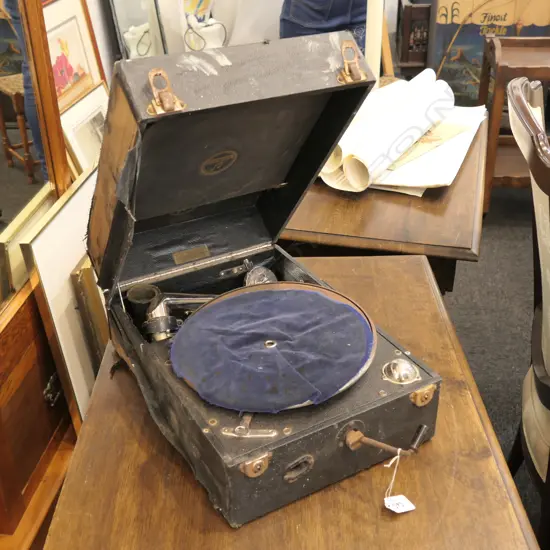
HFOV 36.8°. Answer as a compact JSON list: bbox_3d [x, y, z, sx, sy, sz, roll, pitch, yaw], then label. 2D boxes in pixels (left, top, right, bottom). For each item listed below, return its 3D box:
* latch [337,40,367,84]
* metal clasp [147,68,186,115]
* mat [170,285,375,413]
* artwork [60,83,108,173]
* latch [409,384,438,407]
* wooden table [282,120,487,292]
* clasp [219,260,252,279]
[{"bbox_3d":[0.085,-0.241,0.934,0.041,0.021,0.048,-16,70,-25],"label":"latch"},{"bbox_3d":[-0.112,-0.186,0.839,0.043,0.021,0.048,-16,70,-25],"label":"metal clasp"},{"bbox_3d":[0.001,0.086,1.023,0.250,0.012,0.250,-5,33,3],"label":"mat"},{"bbox_3d":[-0.657,-0.461,3.210,0.020,0.480,0.426,-12,25,21],"label":"artwork"},{"bbox_3d":[0.178,0.146,0.976,0.040,0.027,0.010,-16,33,-25],"label":"latch"},{"bbox_3d":[0.145,0.058,2.029,0.620,0.740,0.770,6,31,11],"label":"wooden table"},{"bbox_3d":[-0.057,-0.009,1.253,0.054,0.018,0.013,-16,33,-25],"label":"clasp"}]

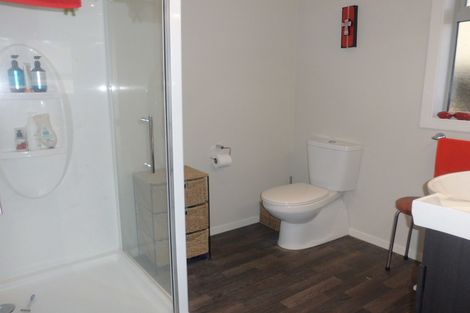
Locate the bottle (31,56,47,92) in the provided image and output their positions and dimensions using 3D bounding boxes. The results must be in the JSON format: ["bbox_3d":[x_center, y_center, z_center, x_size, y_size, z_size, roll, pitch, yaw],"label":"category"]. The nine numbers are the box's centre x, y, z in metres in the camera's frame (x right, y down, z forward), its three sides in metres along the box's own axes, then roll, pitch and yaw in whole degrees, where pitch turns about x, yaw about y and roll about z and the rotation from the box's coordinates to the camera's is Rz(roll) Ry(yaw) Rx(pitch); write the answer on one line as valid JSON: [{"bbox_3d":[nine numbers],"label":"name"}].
[{"bbox_3d":[-1.040,-0.434,1.798,0.070,0.185,0.063,-8,13,-36],"label":"bottle"}]

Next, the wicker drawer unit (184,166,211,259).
[{"bbox_3d":[-0.418,0.405,2.270,0.385,0.590,0.315,-7,12,-33],"label":"wicker drawer unit"}]

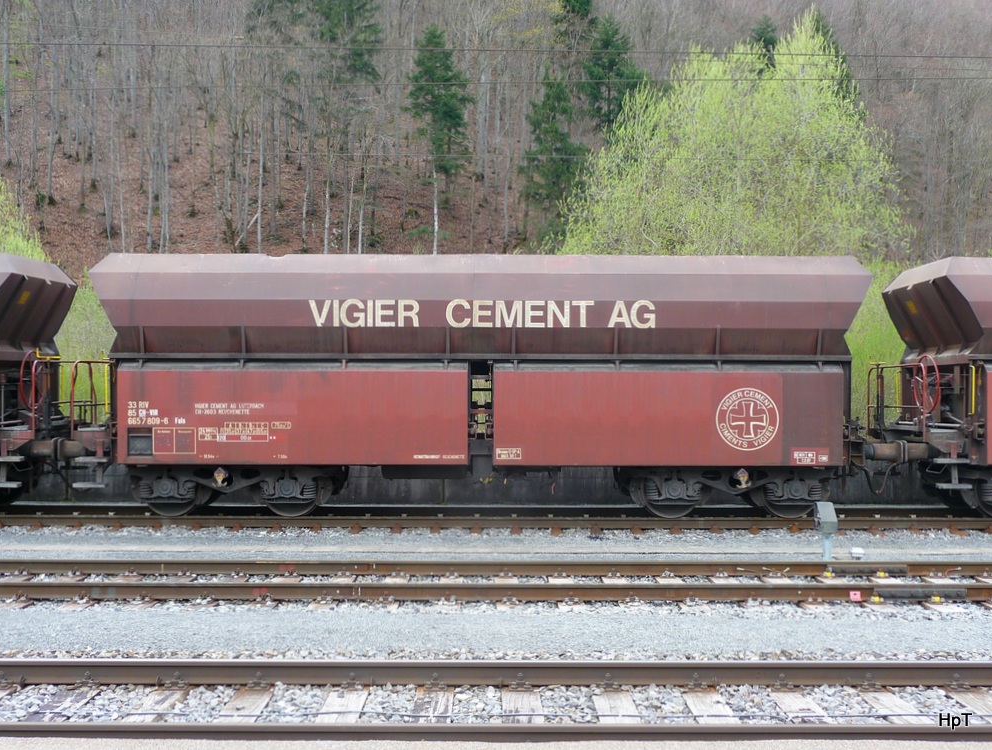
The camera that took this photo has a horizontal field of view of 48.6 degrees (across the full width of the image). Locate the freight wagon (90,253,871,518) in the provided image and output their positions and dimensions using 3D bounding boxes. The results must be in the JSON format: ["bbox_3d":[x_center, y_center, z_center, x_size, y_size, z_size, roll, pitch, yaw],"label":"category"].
[{"bbox_3d":[-0.210,0.170,17.200,11.900,3.930,3.030,0,0,0],"label":"freight wagon"}]

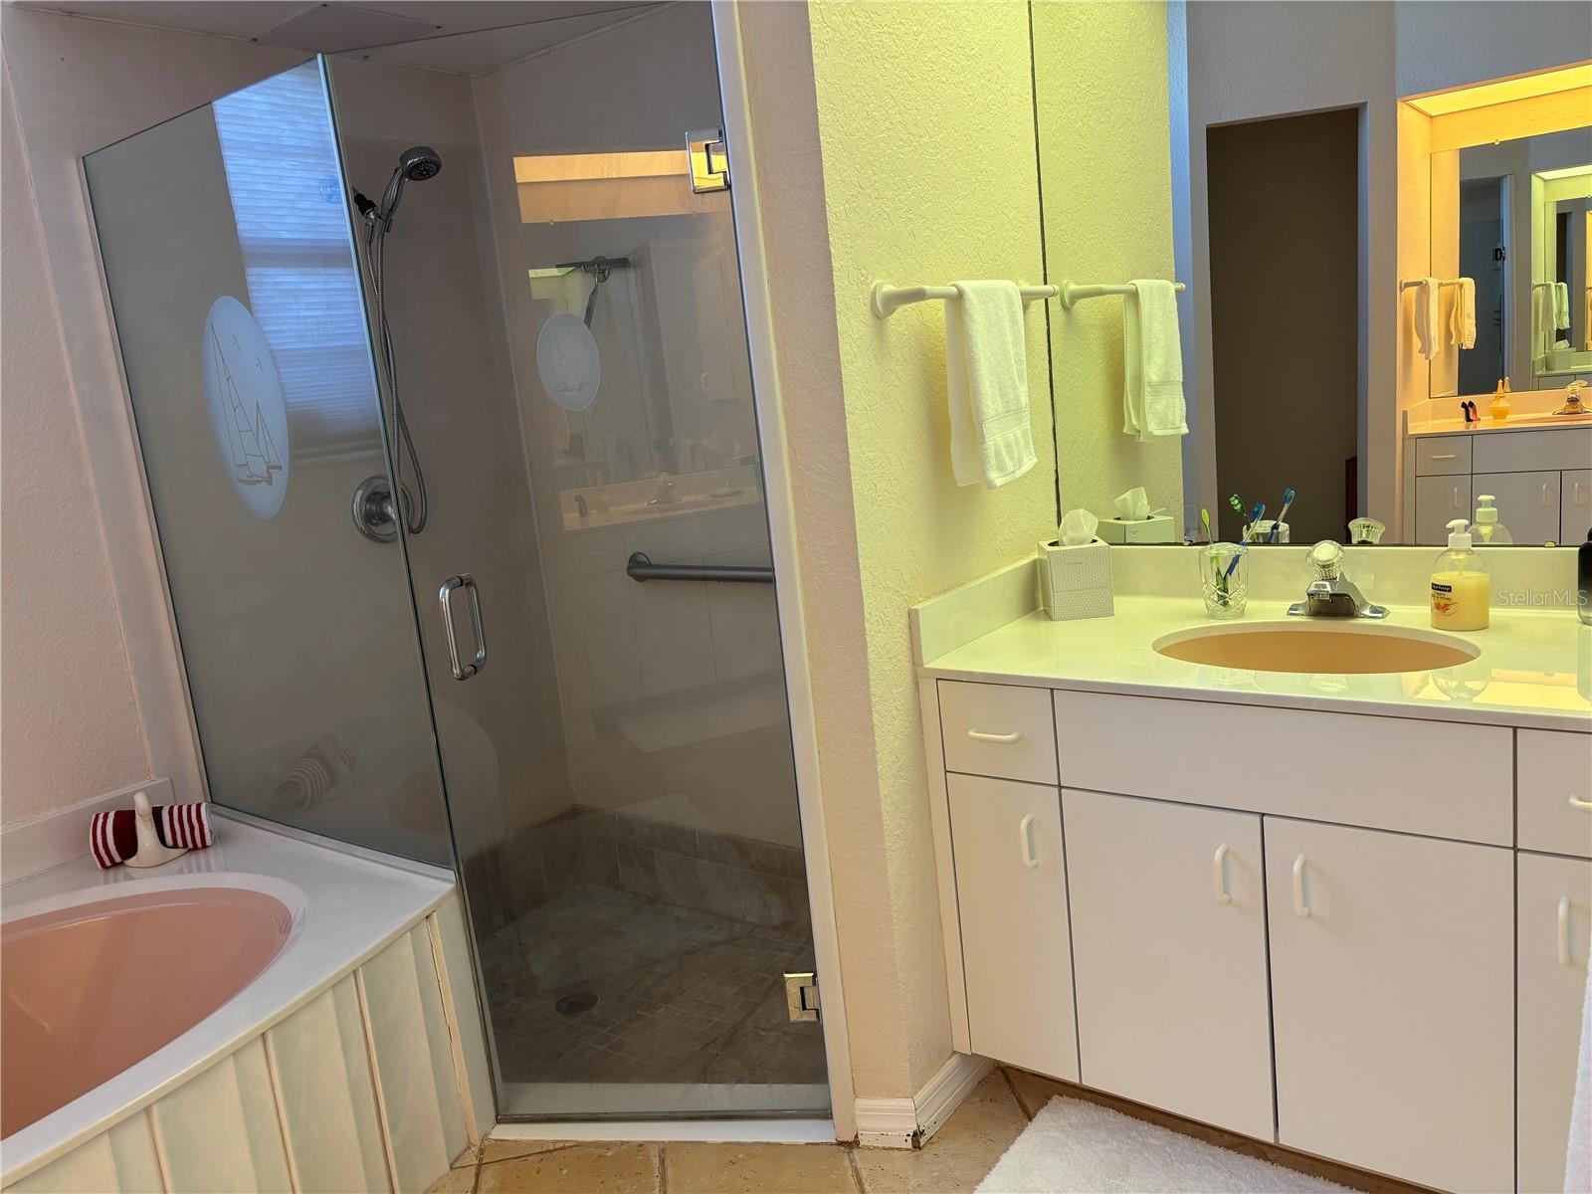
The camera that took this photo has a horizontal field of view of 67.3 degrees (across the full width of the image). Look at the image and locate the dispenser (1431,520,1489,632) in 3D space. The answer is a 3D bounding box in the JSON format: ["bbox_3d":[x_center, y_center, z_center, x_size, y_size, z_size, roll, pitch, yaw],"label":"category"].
[{"bbox_3d":[0.990,-0.036,1.784,0.062,0.161,0.077,-12,12,-28],"label":"dispenser"}]

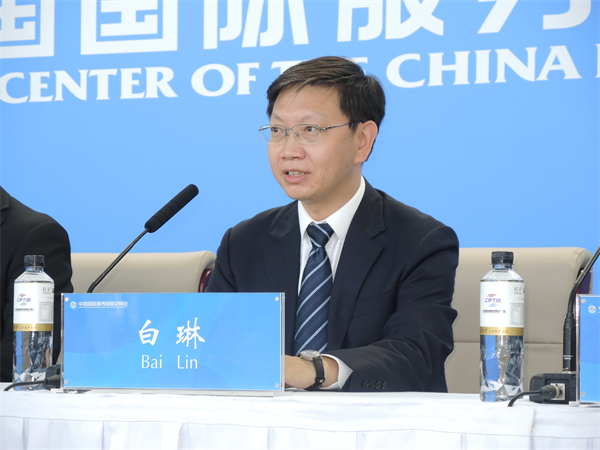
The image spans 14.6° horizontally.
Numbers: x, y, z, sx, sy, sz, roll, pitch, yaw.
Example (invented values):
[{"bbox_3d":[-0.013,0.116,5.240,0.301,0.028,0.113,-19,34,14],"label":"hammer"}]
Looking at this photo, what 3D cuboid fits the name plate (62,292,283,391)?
[{"bbox_3d":[-0.194,0.181,3.570,0.375,0.155,0.075,-1,-3,24],"label":"name plate"}]

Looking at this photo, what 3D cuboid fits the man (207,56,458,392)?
[{"bbox_3d":[-0.028,0.352,3.760,0.530,1.300,0.740,-1,-3,22],"label":"man"}]

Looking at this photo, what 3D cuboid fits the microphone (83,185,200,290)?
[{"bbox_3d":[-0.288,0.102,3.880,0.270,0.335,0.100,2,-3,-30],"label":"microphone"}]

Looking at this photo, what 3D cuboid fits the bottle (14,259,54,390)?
[{"bbox_3d":[-0.429,0.158,3.770,0.065,0.219,0.065,0,-2,0],"label":"bottle"}]

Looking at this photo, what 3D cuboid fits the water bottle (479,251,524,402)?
[{"bbox_3d":[0.294,0.148,3.400,0.065,0.219,0.065,0,-2,0],"label":"water bottle"}]

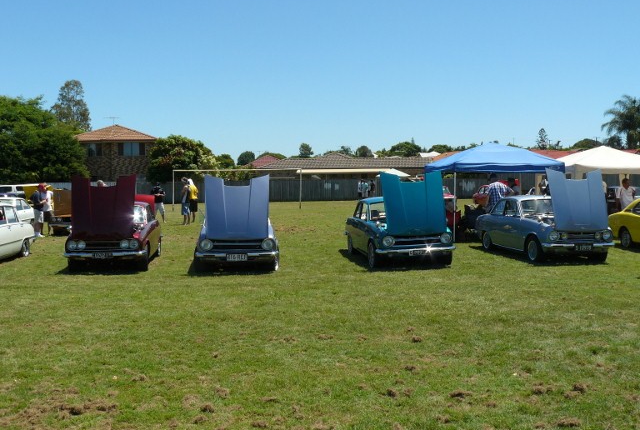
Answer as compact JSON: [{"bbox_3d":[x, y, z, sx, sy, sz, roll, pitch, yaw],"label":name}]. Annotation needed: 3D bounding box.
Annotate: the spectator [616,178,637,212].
[{"bbox_3d":[8.380,-0.204,18.214,0.500,1.660,0.340,-1,3,-14],"label":"spectator"}]

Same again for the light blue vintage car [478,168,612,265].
[{"bbox_3d":[4.912,0.020,15.000,1.500,1.730,4.020,-1,3,-6],"label":"light blue vintage car"}]

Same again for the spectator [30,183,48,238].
[{"bbox_3d":[-8.556,-0.150,20.315,0.450,1.650,0.500,0,3,6],"label":"spectator"}]

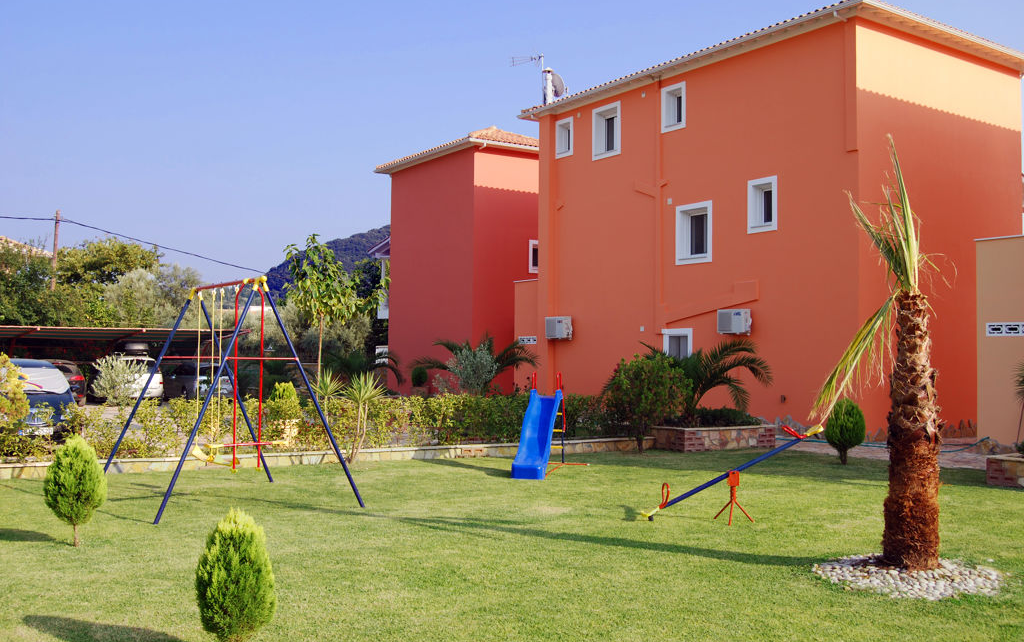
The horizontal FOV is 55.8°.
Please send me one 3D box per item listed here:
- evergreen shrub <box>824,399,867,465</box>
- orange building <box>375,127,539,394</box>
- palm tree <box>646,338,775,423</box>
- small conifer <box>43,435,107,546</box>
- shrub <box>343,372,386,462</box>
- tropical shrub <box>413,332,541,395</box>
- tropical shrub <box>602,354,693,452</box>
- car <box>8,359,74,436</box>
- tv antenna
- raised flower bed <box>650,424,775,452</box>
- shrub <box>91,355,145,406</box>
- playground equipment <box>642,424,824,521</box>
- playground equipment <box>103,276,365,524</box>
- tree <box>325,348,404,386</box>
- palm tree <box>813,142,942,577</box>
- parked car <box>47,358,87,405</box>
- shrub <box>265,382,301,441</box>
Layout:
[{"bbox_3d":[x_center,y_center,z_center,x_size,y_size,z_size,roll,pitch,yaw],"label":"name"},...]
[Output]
[{"bbox_3d":[5.114,1.690,14.888,0.630,1.000,0.630,1,-2,0],"label":"evergreen shrub"},{"bbox_3d":[-0.636,-2.035,36.180,6.750,9.960,7.350,2,-3,-34],"label":"orange building"},{"bbox_3d":[3.471,1.115,17.538,2.429,1.559,2.100,0,-2,11],"label":"palm tree"},{"bbox_3d":[-3.575,1.391,7.916,0.499,0.908,0.470,1,-2,-24],"label":"small conifer"},{"bbox_3d":[-2.180,1.411,14.299,0.665,1.330,0.650,1,-2,-9],"label":"shrub"},{"bbox_3d":[-0.978,1.406,25.490,3.200,2.100,3.000,1,-2,0],"label":"tropical shrub"},{"bbox_3d":[2.251,1.361,15.958,1.385,1.616,1.350,0,-2,8],"label":"tropical shrub"},{"bbox_3d":[-8.597,1.407,16.999,1.650,1.500,3.750,2,-3,-33],"label":"car"},{"bbox_3d":[0.770,-6.999,28.100,1.550,1.550,0.800,0,-2,15],"label":"tv antenna"},{"bbox_3d":[3.490,2.072,17.442,2.120,0.410,1.300,2,-3,-32],"label":"raised flower bed"},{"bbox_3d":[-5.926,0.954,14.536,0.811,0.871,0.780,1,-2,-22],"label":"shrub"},{"bbox_3d":[2.137,1.461,9.400,1.770,0.970,0.420,1,-2,0],"label":"playground equipment"},{"bbox_3d":[-3.119,0.757,10.517,2.143,2.377,2.418,2,-3,-36],"label":"playground equipment"},{"bbox_3d":[-4.365,1.499,28.440,2.410,1.381,2.200,1,-2,-9],"label":"tree"},{"bbox_3d":[2.830,0.206,7.532,1.000,3.360,0.950,1,-2,0],"label":"palm tree"},{"bbox_3d":[-14.891,1.944,30.729,1.790,1.470,4.300,2,-3,-34],"label":"parked car"},{"bbox_3d":[-3.504,1.389,14.773,0.550,0.931,0.560,1,-2,-13],"label":"shrub"}]

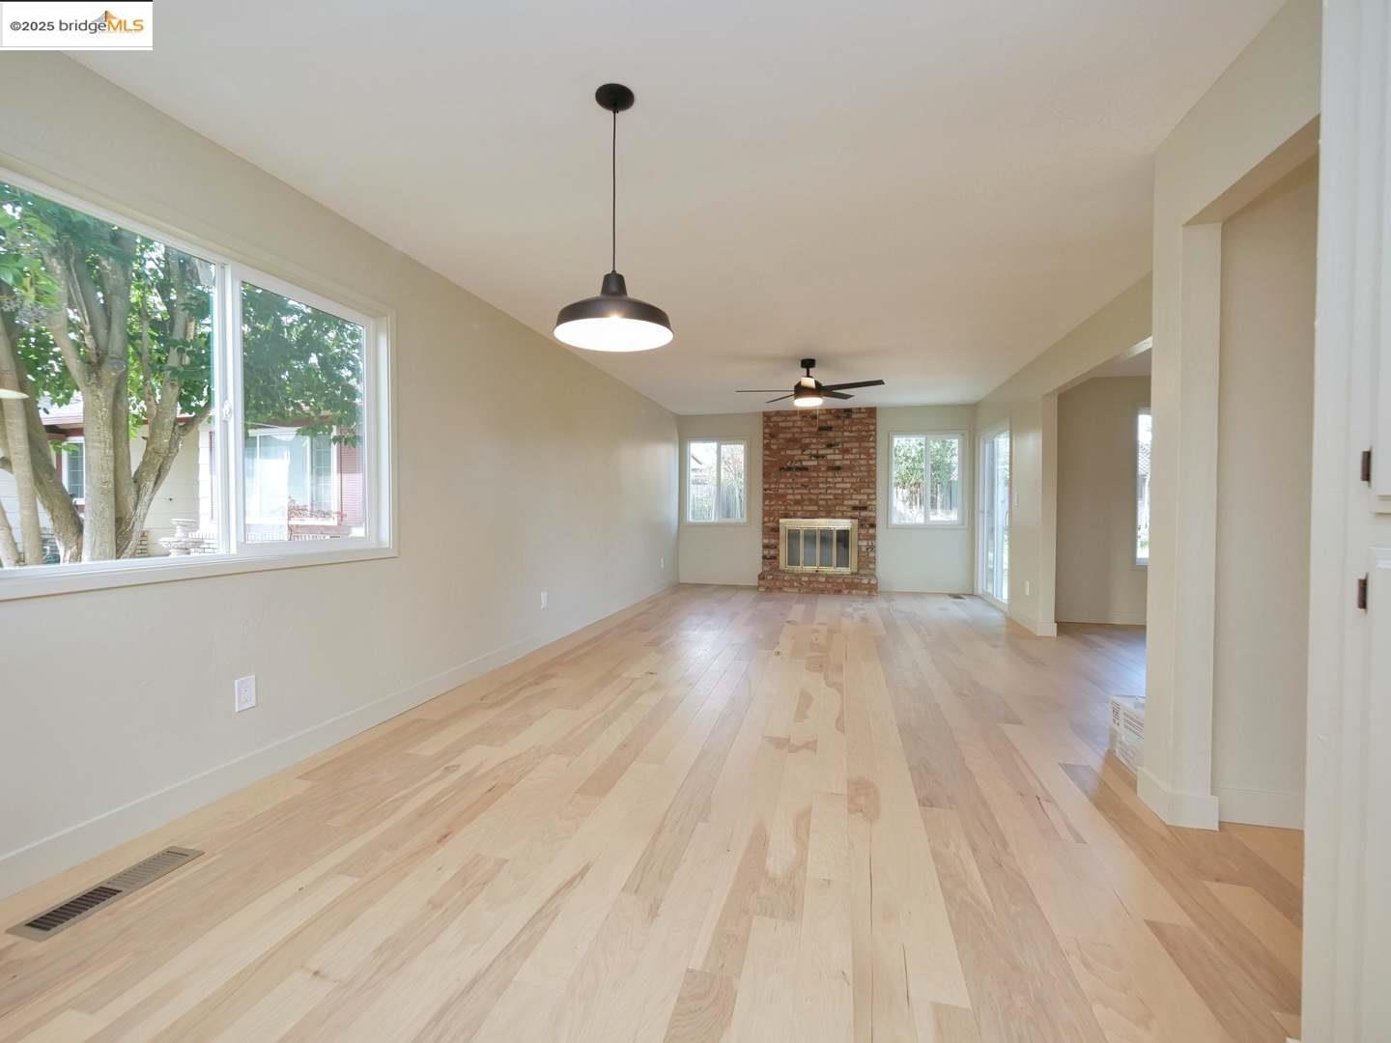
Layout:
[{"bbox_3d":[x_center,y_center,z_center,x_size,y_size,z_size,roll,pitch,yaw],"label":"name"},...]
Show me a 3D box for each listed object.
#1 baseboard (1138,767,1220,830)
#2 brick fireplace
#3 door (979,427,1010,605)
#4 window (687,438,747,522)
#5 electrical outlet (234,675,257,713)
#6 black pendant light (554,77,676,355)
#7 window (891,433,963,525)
[{"bbox_3d":[1.737,0.999,2.033,0.147,0.102,0.215,1,1,14],"label":"baseboard"},{"bbox_3d":[1.606,-0.295,7.377,1.520,2.430,0.600,1,1,14],"label":"brick fireplace"},{"bbox_3d":[3.409,-0.057,6.378,0.100,1.990,1.450,1,1,14],"label":"door"},{"bbox_3d":[0.305,-0.572,8.031,0.890,1.210,0.100,1,1,14],"label":"window"},{"bbox_3d":[-1.759,0.677,2.206,0.010,0.124,0.077,1,1,14],"label":"electrical outlet"},{"bbox_3d":[-0.264,-1.001,1.845,0.390,0.775,0.390,0,1,0],"label":"black pendant light"},{"bbox_3d":[3.004,-0.543,7.346,0.900,1.210,0.100,1,1,14],"label":"window"}]

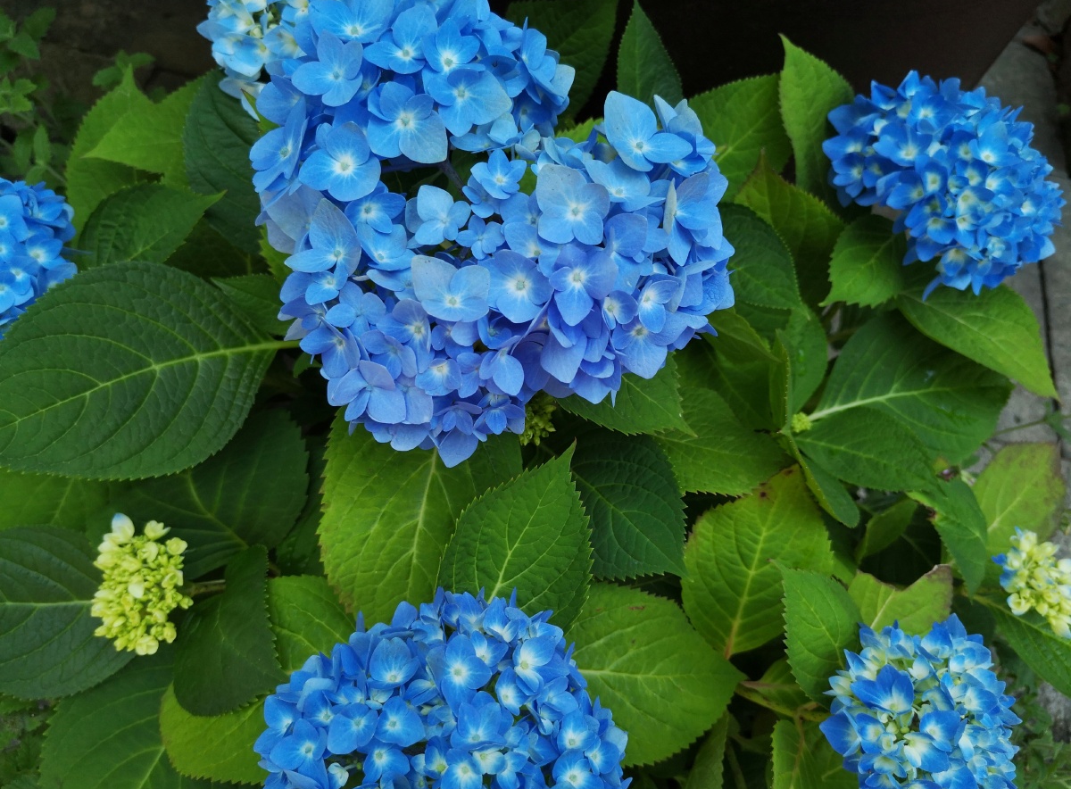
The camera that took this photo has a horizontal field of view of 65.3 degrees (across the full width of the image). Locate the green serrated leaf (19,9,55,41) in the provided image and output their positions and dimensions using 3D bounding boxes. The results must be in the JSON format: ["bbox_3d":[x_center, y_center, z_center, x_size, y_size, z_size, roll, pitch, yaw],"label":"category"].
[{"bbox_3d":[-0.578,-0.430,0.970,0.028,0.010,0.054,19,60,5],"label":"green serrated leaf"}]

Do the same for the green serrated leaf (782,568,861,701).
[{"bbox_3d":[0.180,0.151,0.530,0.063,0.022,0.089,-32,63,16],"label":"green serrated leaf"}]

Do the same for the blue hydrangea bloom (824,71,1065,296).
[{"bbox_3d":[0.242,-0.125,0.495,0.132,0.100,0.122,5,59,-10],"label":"blue hydrangea bloom"}]

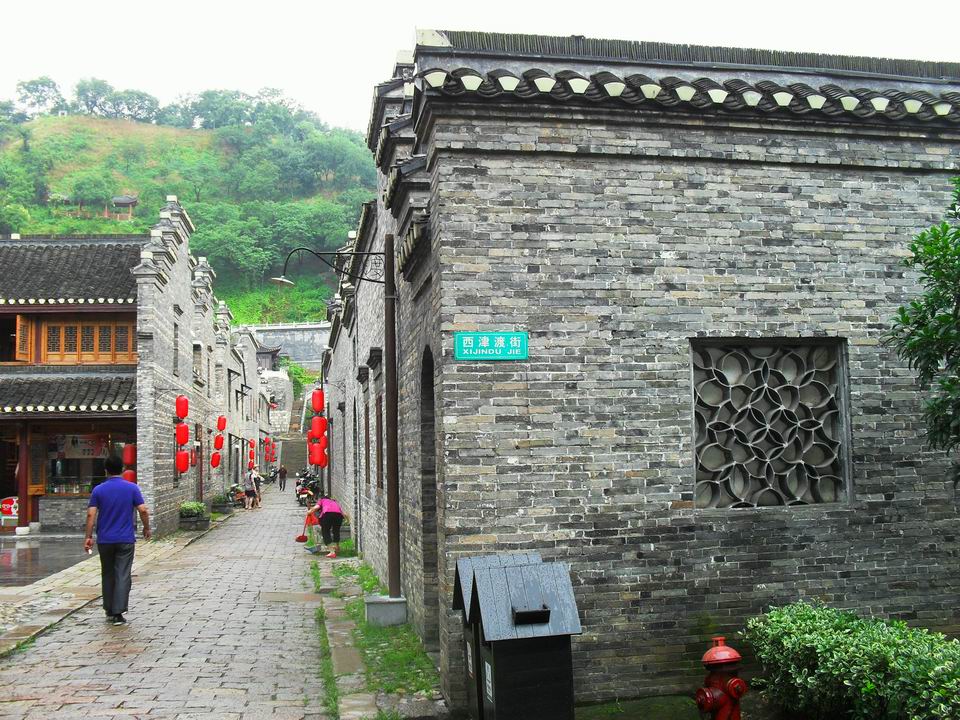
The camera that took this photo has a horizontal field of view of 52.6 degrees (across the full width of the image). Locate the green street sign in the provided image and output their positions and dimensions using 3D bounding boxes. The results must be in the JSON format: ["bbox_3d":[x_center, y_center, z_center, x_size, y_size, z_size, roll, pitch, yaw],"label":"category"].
[{"bbox_3d":[0.078,-0.089,6.251,0.487,0.180,0.025,0,-5,-12],"label":"green street sign"}]

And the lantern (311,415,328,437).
[{"bbox_3d":[-4.093,1.711,24.600,0.320,0.580,0.320,-1,-5,0],"label":"lantern"}]

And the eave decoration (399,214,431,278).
[{"bbox_3d":[-0.525,-0.835,7.248,0.190,0.290,1.150,0,-5,-10],"label":"eave decoration"}]

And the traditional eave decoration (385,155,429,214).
[{"bbox_3d":[-0.539,-1.265,7.018,0.280,0.280,0.760,0,-5,-10],"label":"traditional eave decoration"}]

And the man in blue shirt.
[{"bbox_3d":[-3.730,1.839,10.000,0.620,1.680,0.450,0,-5,-13],"label":"man in blue shirt"}]

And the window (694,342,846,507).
[{"bbox_3d":[1.983,0.434,6.706,1.180,1.160,0.200,0,-5,-12],"label":"window"}]

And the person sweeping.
[{"bbox_3d":[-2.656,2.856,16.850,0.620,1.080,0.720,1,-5,-28],"label":"person sweeping"}]

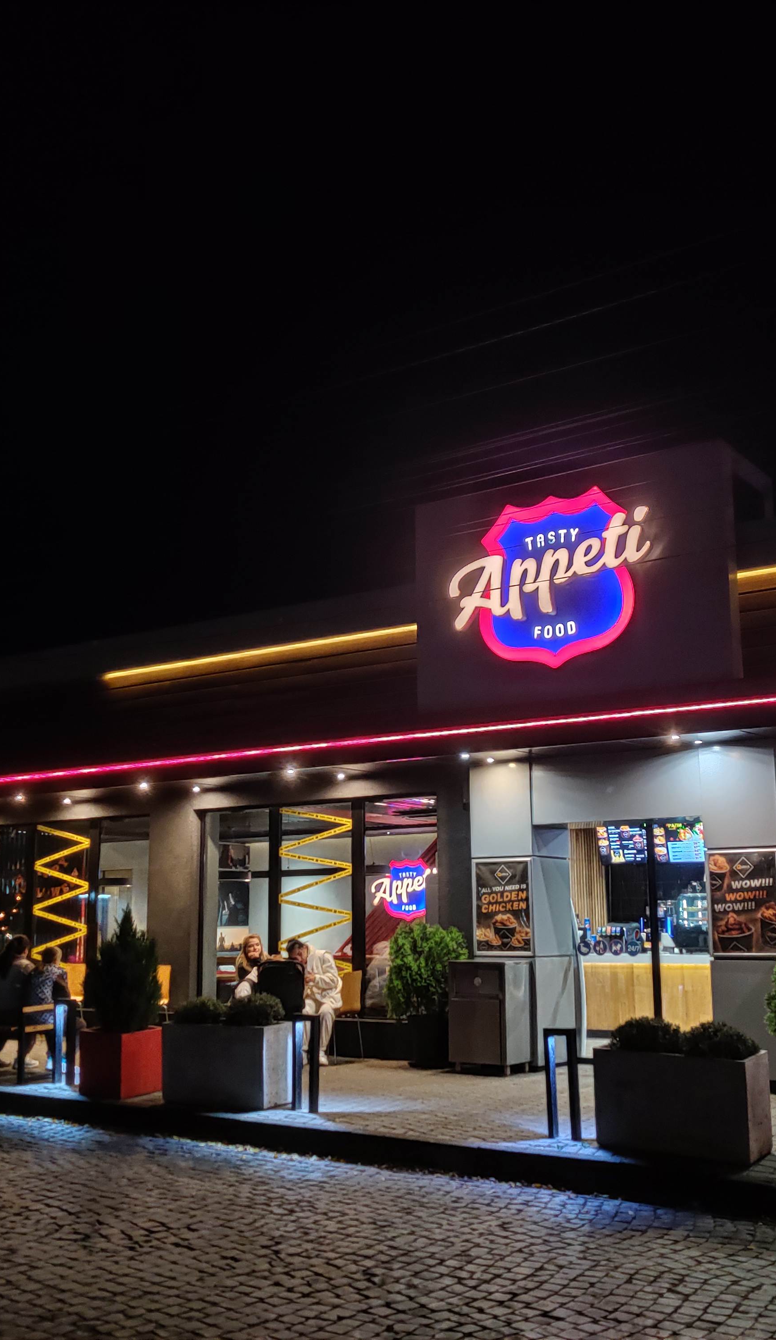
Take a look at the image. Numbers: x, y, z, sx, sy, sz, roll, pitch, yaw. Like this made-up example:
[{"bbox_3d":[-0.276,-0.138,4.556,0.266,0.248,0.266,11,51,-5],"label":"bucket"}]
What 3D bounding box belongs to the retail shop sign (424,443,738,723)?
[{"bbox_3d":[1.531,-0.690,11.932,2.940,1.962,0.220,-8,-13,33],"label":"retail shop sign"}]

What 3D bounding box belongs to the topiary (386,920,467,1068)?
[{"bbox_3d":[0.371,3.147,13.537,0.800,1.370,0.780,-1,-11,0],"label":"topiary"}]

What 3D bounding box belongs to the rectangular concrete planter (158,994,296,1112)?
[{"bbox_3d":[-1.236,3.000,11.085,0.891,0.851,0.567,-5,-11,25],"label":"rectangular concrete planter"}]

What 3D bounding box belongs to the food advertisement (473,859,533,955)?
[{"bbox_3d":[1.100,2.256,13.250,0.635,0.910,0.040,-8,-14,33],"label":"food advertisement"}]

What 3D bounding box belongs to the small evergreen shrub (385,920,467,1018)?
[{"bbox_3d":[0.384,2.994,13.935,0.810,0.945,0.810,0,-10,0],"label":"small evergreen shrub"}]

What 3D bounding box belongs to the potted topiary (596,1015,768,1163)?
[{"bbox_3d":[1.823,2.579,8.685,0.975,0.775,0.460,-8,-14,34],"label":"potted topiary"}]

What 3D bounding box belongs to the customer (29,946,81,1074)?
[{"bbox_3d":[-2.992,3.039,12.435,0.390,1.126,0.620,-8,-14,33],"label":"customer"}]

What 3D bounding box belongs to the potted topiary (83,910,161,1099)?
[{"bbox_3d":[-2.162,2.669,11.290,0.570,1.451,0.570,-8,-14,33],"label":"potted topiary"}]

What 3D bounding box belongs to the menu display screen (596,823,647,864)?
[{"bbox_3d":[3.249,2.360,18.861,0.857,0.557,0.060,-8,3,36],"label":"menu display screen"}]

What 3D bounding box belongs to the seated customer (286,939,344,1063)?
[{"bbox_3d":[-0.697,3.307,13.970,0.520,1.200,0.760,-8,-13,33],"label":"seated customer"}]

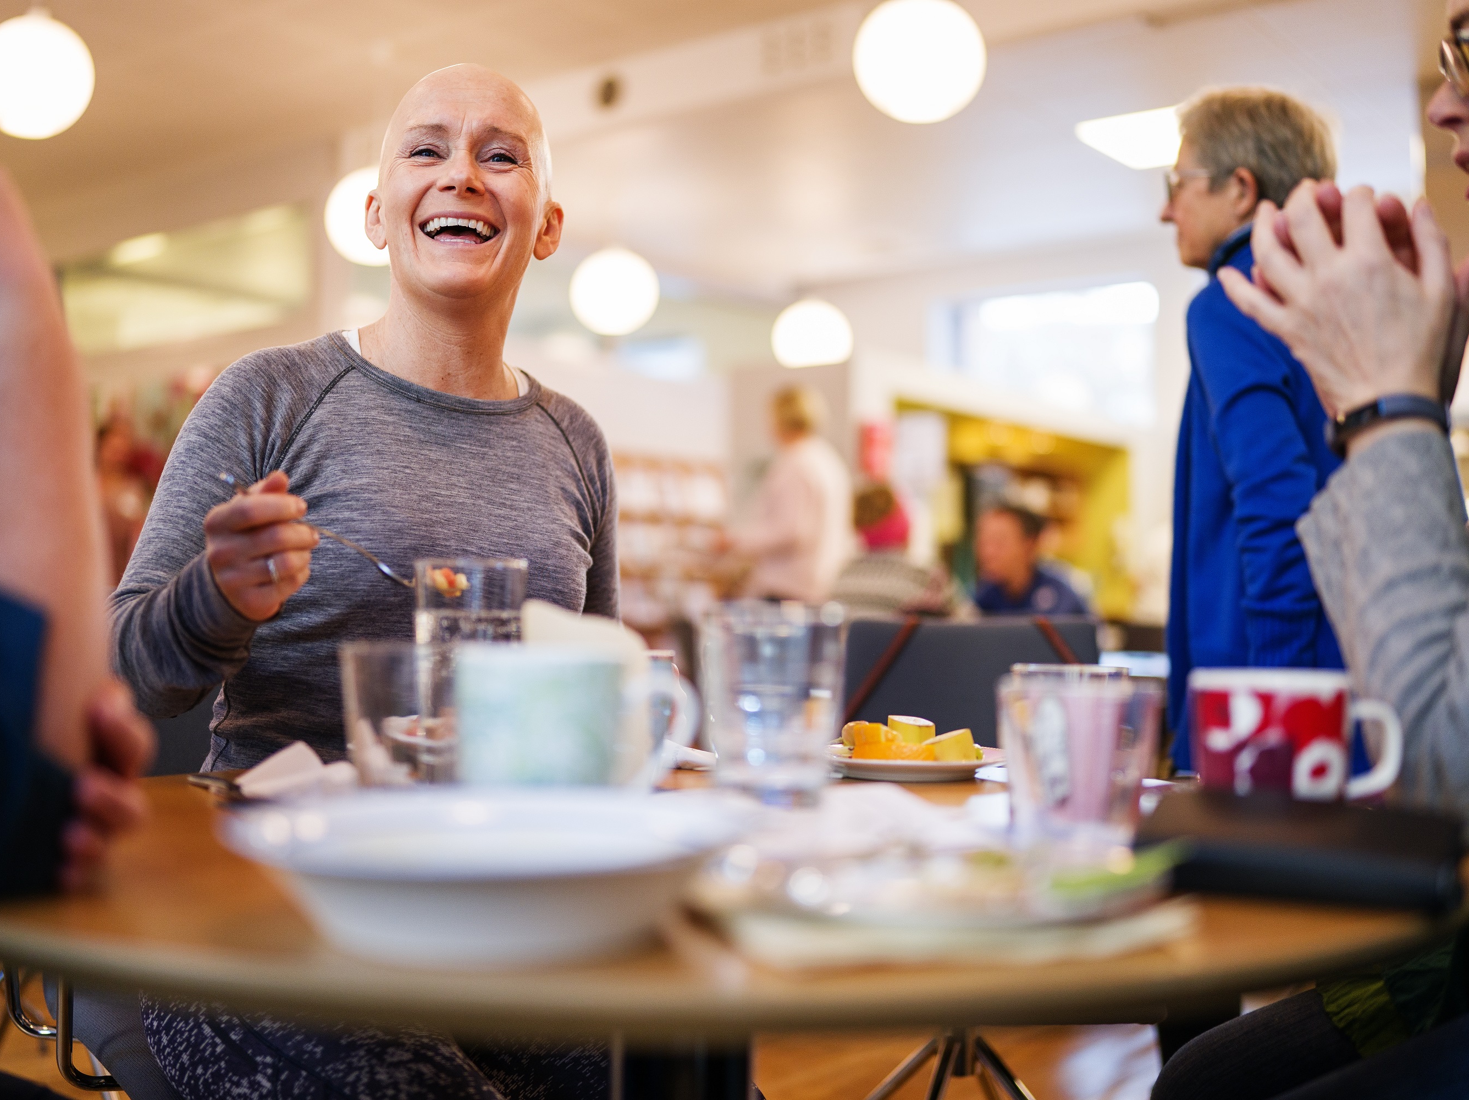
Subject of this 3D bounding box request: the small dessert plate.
[{"bbox_3d":[0.136,0.163,1.217,0.165,0.018,0.165,0,-2,0],"label":"small dessert plate"}]

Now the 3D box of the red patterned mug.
[{"bbox_3d":[0.314,0.116,0.897,0.111,0.091,0.083,0,-2,18],"label":"red patterned mug"}]

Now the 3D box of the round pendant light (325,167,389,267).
[{"bbox_3d":[-1.505,-1.398,6.714,0.340,0.350,0.340,0,-2,0],"label":"round pendant light"}]

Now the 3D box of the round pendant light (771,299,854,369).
[{"bbox_3d":[0.424,-1.150,8.721,0.340,0.350,0.340,0,-2,0],"label":"round pendant light"}]

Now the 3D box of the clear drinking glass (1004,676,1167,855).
[{"bbox_3d":[0.193,0.118,0.897,0.086,0.084,0.086,0,-2,0],"label":"clear drinking glass"}]

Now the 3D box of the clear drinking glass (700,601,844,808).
[{"bbox_3d":[0.022,0.100,0.942,0.076,0.122,0.076,0,-2,0],"label":"clear drinking glass"}]

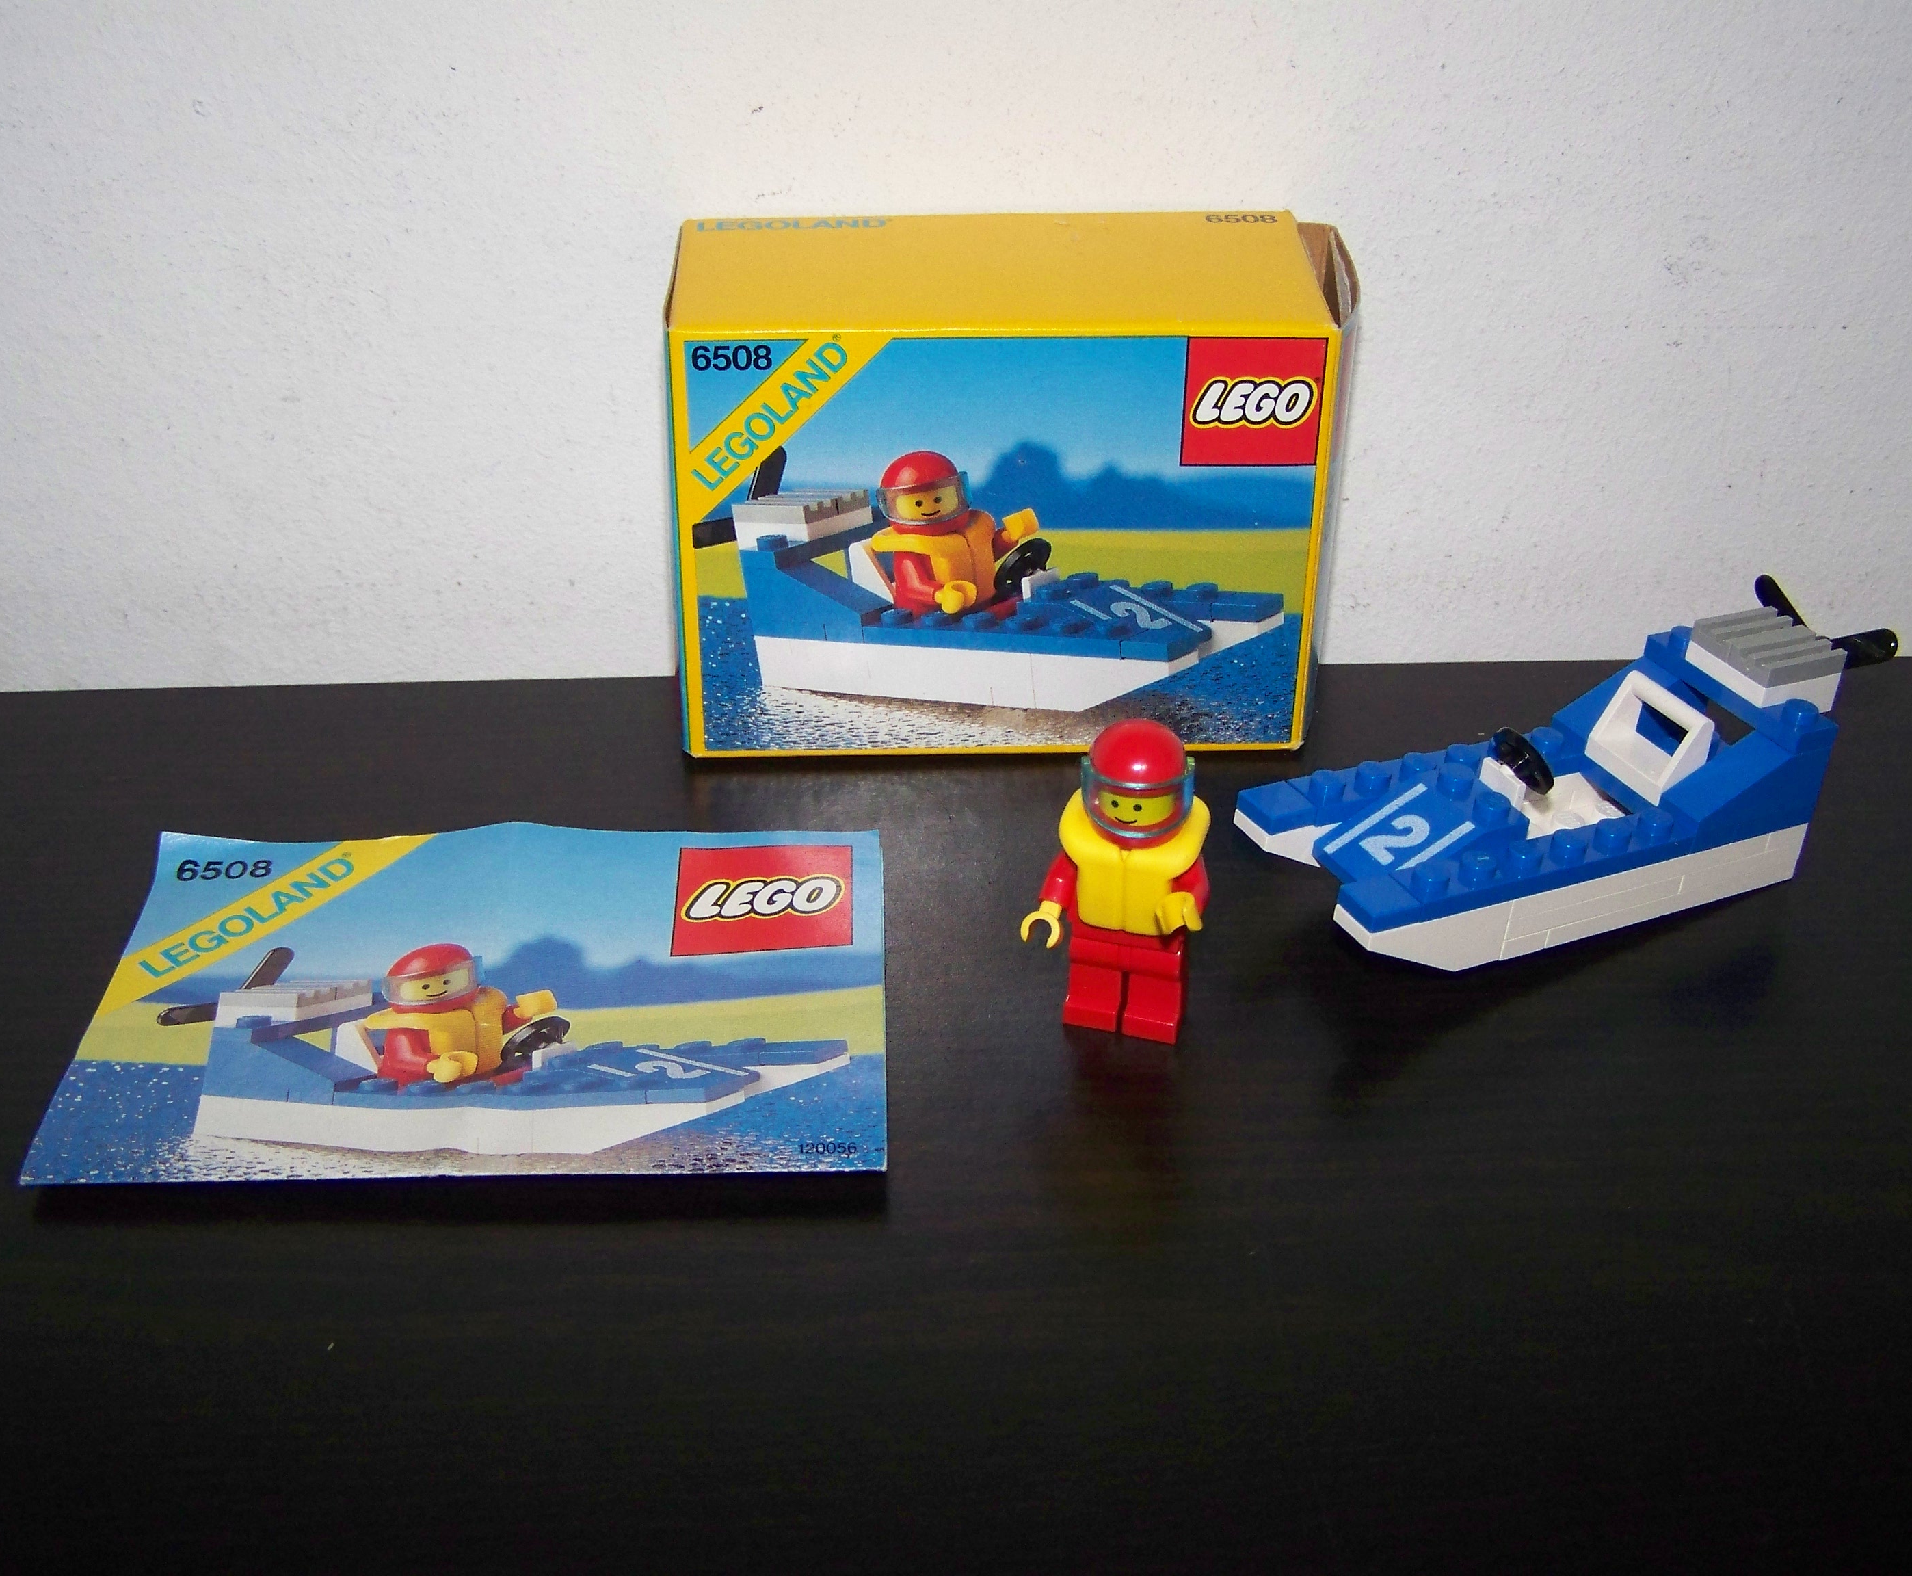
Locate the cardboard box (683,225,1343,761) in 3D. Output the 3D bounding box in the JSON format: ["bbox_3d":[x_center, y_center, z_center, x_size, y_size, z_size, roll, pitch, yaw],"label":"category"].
[{"bbox_3d":[0.008,-0.047,0.362,0.099,0.071,0.044,-1,34,-2],"label":"cardboard box"}]

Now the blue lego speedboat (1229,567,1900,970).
[{"bbox_3d":[0.088,-0.004,0.326,0.095,0.037,0.034,-11,35,-25],"label":"blue lego speedboat"}]

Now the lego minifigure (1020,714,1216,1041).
[{"bbox_3d":[0.022,0.013,0.300,0.024,0.044,0.017,9,35,13],"label":"lego minifigure"}]

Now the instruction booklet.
[{"bbox_3d":[-0.062,0.027,0.308,0.105,0.006,0.074,-1,34,-2],"label":"instruction booklet"}]

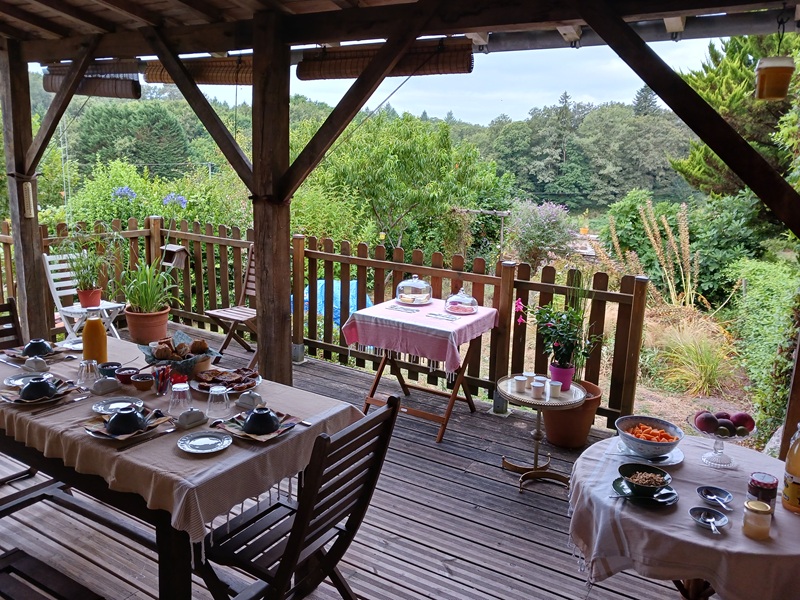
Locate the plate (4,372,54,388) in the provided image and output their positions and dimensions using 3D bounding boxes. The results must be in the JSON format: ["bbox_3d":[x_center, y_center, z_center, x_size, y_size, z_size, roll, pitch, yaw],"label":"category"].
[{"bbox_3d":[-1.510,0.335,2.548,0.177,0.020,0.177,2,12,0],"label":"plate"}]

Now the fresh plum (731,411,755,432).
[{"bbox_3d":[1.129,0.402,2.055,0.069,0.066,0.069,2,12,0],"label":"fresh plum"}]

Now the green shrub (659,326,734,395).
[{"bbox_3d":[2.751,0.567,5.750,0.680,0.600,0.660,8,12,26],"label":"green shrub"}]

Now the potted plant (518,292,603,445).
[{"bbox_3d":[0.977,0.458,3.834,0.490,0.950,0.460,2,12,0],"label":"potted plant"}]

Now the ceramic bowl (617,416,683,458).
[{"bbox_3d":[0.835,0.472,2.102,0.219,0.087,0.219,2,12,0],"label":"ceramic bowl"}]

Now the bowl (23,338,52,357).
[{"bbox_3d":[-1.640,0.210,2.824,0.124,0.059,0.124,-4,13,-30],"label":"bowl"}]

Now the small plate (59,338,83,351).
[{"bbox_3d":[-1.543,0.213,2.999,0.172,0.020,0.172,-3,12,-27],"label":"small plate"}]

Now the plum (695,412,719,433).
[{"bbox_3d":[1.008,0.403,2.045,0.067,0.066,0.067,2,12,0],"label":"plum"}]

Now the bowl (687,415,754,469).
[{"bbox_3d":[1.061,0.476,2.069,0.205,0.123,0.205,9,12,28],"label":"bowl"}]

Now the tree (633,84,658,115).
[{"bbox_3d":[54.183,-37.356,140.000,7.500,22.000,7.500,6,12,20],"label":"tree"}]

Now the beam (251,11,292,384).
[{"bbox_3d":[-0.763,-0.402,3.799,0.155,2.516,0.155,9,14,29],"label":"beam"}]

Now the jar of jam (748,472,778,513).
[{"bbox_3d":[1.013,0.546,1.749,0.070,0.103,0.070,6,11,17],"label":"jar of jam"}]

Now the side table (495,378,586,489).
[{"bbox_3d":[0.759,0.741,3.440,0.472,0.540,0.472,2,12,0],"label":"side table"}]

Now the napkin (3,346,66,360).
[{"bbox_3d":[-1.635,0.240,2.803,0.205,0.022,0.205,9,13,30],"label":"napkin"}]

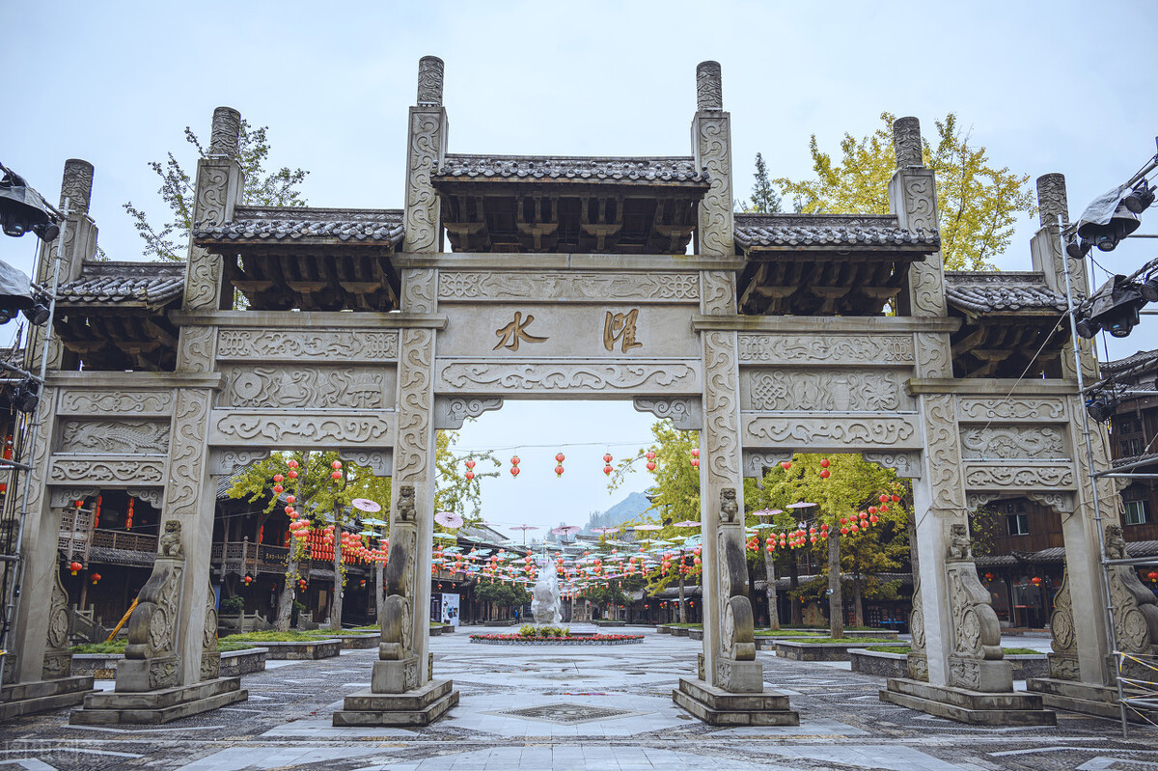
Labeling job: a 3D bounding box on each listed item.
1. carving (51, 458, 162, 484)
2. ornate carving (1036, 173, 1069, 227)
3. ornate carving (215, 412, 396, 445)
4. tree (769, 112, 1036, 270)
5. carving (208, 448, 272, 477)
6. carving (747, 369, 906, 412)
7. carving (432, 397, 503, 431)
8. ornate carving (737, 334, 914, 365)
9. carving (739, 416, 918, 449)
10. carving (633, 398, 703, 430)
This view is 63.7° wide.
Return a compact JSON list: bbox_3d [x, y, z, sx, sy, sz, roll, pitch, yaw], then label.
[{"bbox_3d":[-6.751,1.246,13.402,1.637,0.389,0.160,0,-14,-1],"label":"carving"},{"bbox_3d":[7.483,-2.820,14.750,0.398,0.954,0.398,0,-13,-1],"label":"ornate carving"},{"bbox_3d":[-4.019,0.634,13.612,2.631,0.513,0.160,0,-14,-1],"label":"ornate carving"},{"bbox_3d":[9.056,-0.510,24.532,7.300,14.450,7.200,0,-14,-1],"label":"tree"},{"bbox_3d":[-4.894,1.103,13.533,0.831,0.408,0.133,0,-13,-1],"label":"carving"},{"bbox_3d":[3.738,0.080,14.093,2.424,0.672,0.140,0,-14,-1],"label":"carving"},{"bbox_3d":[-1.623,0.407,13.779,0.998,0.515,0.133,0,-13,-1],"label":"carving"},{"bbox_3d":[3.691,-0.535,13.990,2.588,0.424,0.130,0,-14,-1],"label":"ornate carving"},{"bbox_3d":[3.713,0.691,13.766,2.637,0.505,0.160,0,-14,-1],"label":"carving"},{"bbox_3d":[1.318,0.419,13.848,1.017,0.494,0.133,0,-13,-1],"label":"carving"}]

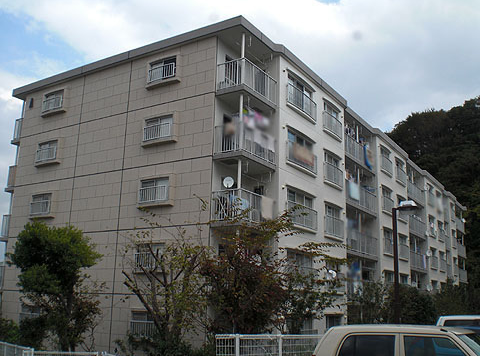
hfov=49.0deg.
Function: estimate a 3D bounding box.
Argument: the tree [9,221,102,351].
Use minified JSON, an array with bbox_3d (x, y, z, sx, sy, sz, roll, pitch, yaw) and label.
[{"bbox_3d":[-6.135,3.903,17.443,3.056,4.802,3.056,6,-14,-18],"label":"tree"}]

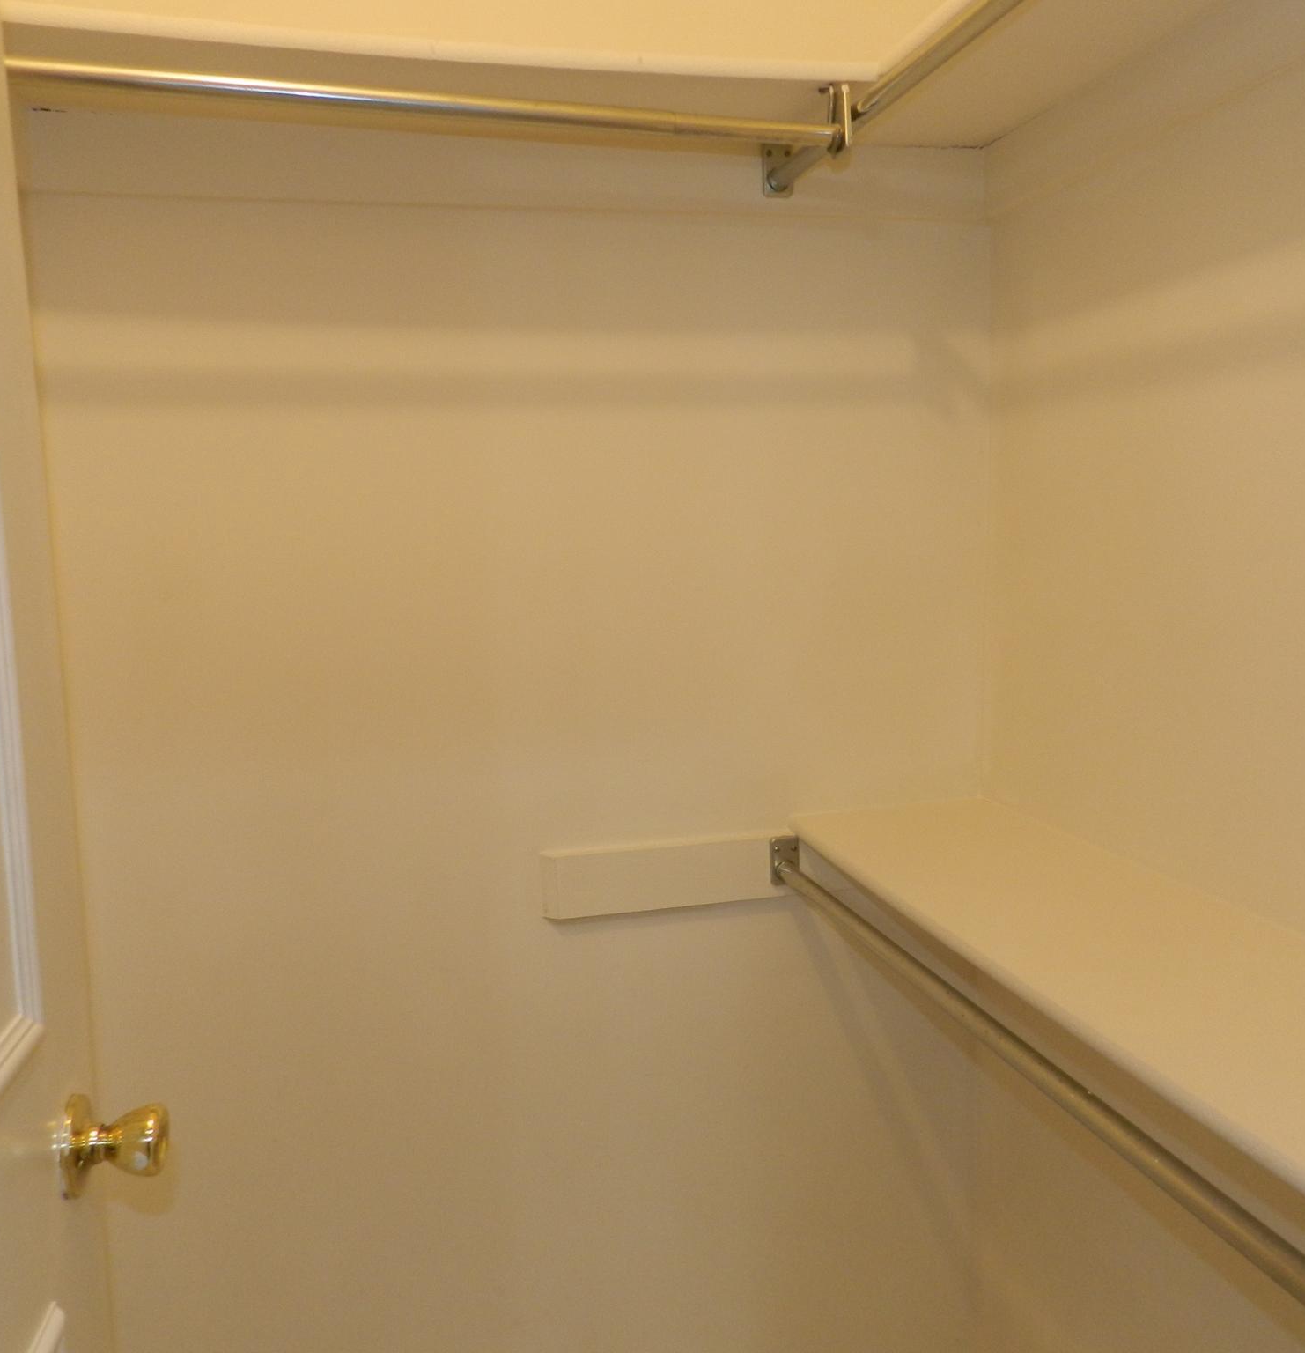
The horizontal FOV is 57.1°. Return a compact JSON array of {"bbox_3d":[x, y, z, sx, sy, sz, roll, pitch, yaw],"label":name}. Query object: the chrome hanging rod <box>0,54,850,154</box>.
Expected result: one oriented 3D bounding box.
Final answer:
[{"bbox_3d":[-0.242,-0.623,1.300,0.965,0.025,0.025,-4,8,-18],"label":"chrome hanging rod"}]

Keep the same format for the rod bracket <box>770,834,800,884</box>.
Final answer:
[{"bbox_3d":[0.198,0.272,1.749,0.044,0.073,0.022,-3,8,-14],"label":"rod bracket"}]

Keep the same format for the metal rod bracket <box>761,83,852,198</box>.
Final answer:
[{"bbox_3d":[0.197,-0.682,1.536,0.047,0.084,0.199,-3,8,-14],"label":"metal rod bracket"}]

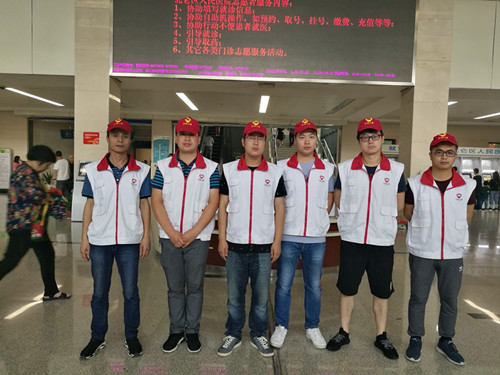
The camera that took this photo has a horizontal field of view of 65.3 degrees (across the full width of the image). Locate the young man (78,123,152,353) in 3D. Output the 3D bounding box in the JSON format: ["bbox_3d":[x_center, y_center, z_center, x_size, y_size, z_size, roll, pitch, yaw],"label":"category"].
[{"bbox_3d":[-0.987,0.364,2.884,0.500,1.730,0.330,1,3,-15],"label":"young man"}]

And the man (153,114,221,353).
[{"bbox_3d":[-0.493,0.355,2.983,0.500,1.768,0.350,1,3,-8],"label":"man"}]

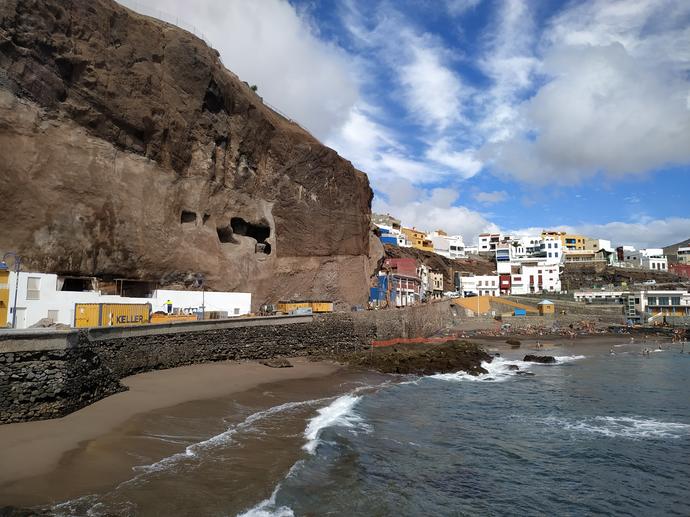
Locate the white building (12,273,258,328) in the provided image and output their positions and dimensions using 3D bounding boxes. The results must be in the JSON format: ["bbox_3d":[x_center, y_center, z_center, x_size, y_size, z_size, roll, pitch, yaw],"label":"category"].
[{"bbox_3d":[-28.723,6.376,69.885,7.000,5.705,46.150,-2,-6,19],"label":"white building"}]

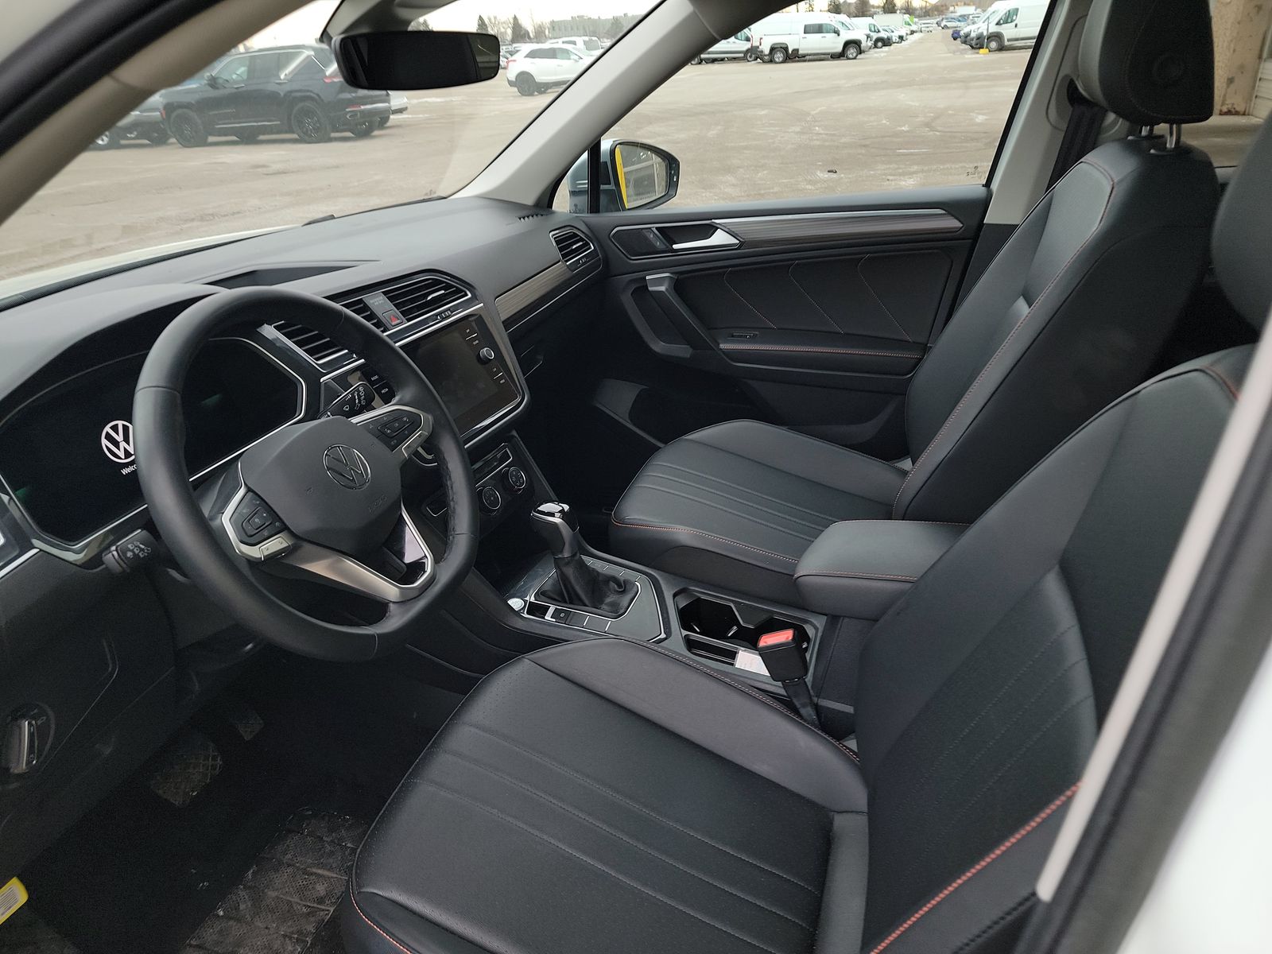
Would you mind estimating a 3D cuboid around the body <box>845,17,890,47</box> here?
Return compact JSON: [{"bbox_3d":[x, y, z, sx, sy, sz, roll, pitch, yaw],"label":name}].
[{"bbox_3d":[19.841,-39.550,78.768,5.900,2.450,2.050,4,27,14],"label":"body"}]

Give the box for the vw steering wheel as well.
[{"bbox_3d":[-0.297,-0.003,0.833,0.110,0.365,0.370,-24,16,28],"label":"vw steering wheel"}]

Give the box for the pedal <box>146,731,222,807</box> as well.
[{"bbox_3d":[-0.620,0.407,1.219,0.030,0.058,0.090,-36,10,30],"label":"pedal"}]

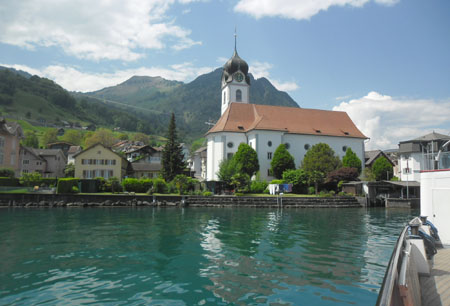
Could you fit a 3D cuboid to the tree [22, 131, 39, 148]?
[{"bbox_3d":[-83.070,-4.880,149.520,7.000,9.500,7.000,0,-6,0],"label":"tree"}]

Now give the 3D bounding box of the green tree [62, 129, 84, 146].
[{"bbox_3d":[-75.180,-6.780,171.470,10.500,10.500,10.000,0,-6,0],"label":"green tree"}]

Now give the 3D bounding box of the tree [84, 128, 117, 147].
[{"bbox_3d":[-60.970,-6.030,171.400,15.000,12.000,13.000,0,-6,0],"label":"tree"}]

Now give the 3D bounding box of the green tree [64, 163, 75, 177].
[{"bbox_3d":[-44.190,5.290,99.740,3.400,5.200,3.400,0,-6,0],"label":"green tree"}]

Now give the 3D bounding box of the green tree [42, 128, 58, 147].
[{"bbox_3d":[-85.460,-7.020,171.500,8.000,10.000,8.000,0,-6,0],"label":"green tree"}]

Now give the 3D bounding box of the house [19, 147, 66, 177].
[{"bbox_3d":[-56.800,3.210,108.470,13.000,10.500,11.000,1,-6,-6],"label":"house"}]

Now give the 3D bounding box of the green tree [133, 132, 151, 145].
[{"bbox_3d":[-41.610,-5.990,174.570,9.000,8.500,9.000,0,-6,0],"label":"green tree"}]

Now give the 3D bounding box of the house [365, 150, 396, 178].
[{"bbox_3d":[46.510,4.190,109.500,11.000,10.000,12.000,3,-6,-27],"label":"house"}]

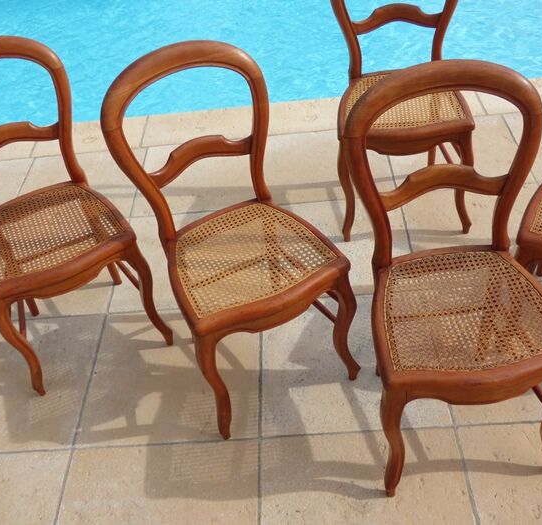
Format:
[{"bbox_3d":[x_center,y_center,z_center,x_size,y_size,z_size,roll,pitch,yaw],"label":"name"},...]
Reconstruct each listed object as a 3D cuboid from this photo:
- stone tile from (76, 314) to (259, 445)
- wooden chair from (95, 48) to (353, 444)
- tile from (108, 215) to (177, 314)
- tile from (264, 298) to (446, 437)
[{"bbox_3d":[-0.283,0.330,1.997,0.502,0.030,0.502,-4,42,4],"label":"stone tile"},{"bbox_3d":[-0.082,-0.051,1.702,0.441,0.885,0.485,-23,44,-16],"label":"wooden chair"},{"bbox_3d":[-0.284,-0.012,2.377,0.502,0.030,0.502,-4,42,4],"label":"tile"},{"bbox_3d":[0.228,0.290,1.964,0.502,0.030,0.502,-4,42,4],"label":"tile"}]

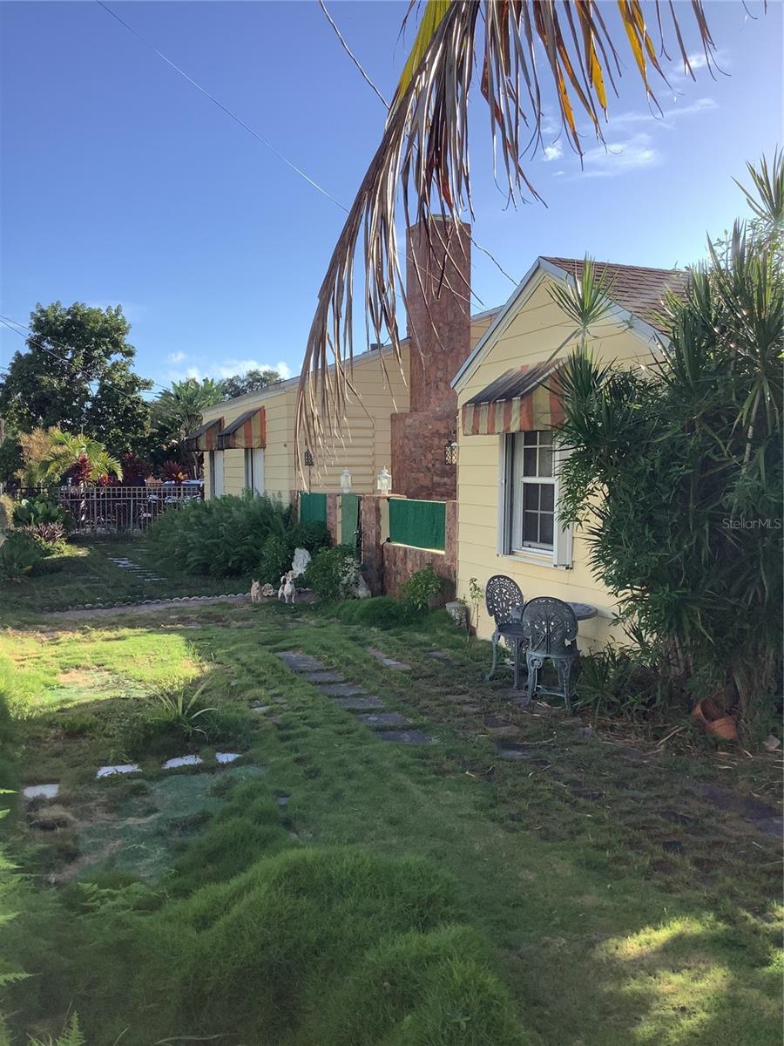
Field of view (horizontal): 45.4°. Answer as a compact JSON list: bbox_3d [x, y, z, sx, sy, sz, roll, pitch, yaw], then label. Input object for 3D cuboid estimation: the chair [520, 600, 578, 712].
[{"bbox_3d":[1.205,0.951,7.060,0.420,0.830,0.470,1,4,15],"label":"chair"}]

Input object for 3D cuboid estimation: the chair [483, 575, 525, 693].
[{"bbox_3d":[1.050,0.899,7.820,0.420,0.840,0.470,-2,4,-31],"label":"chair"}]

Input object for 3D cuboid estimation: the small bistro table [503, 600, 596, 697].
[{"bbox_3d":[1.275,1.019,7.340,0.680,0.660,0.680,-1,4,-21],"label":"small bistro table"}]

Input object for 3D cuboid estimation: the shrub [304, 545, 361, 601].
[{"bbox_3d":[-0.820,0.627,12.850,0.780,0.760,0.800,-1,4,-21],"label":"shrub"}]

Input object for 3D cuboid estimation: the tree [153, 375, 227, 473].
[{"bbox_3d":[-6.900,-2.531,32.000,2.700,4.700,2.700,0,4,0],"label":"tree"}]

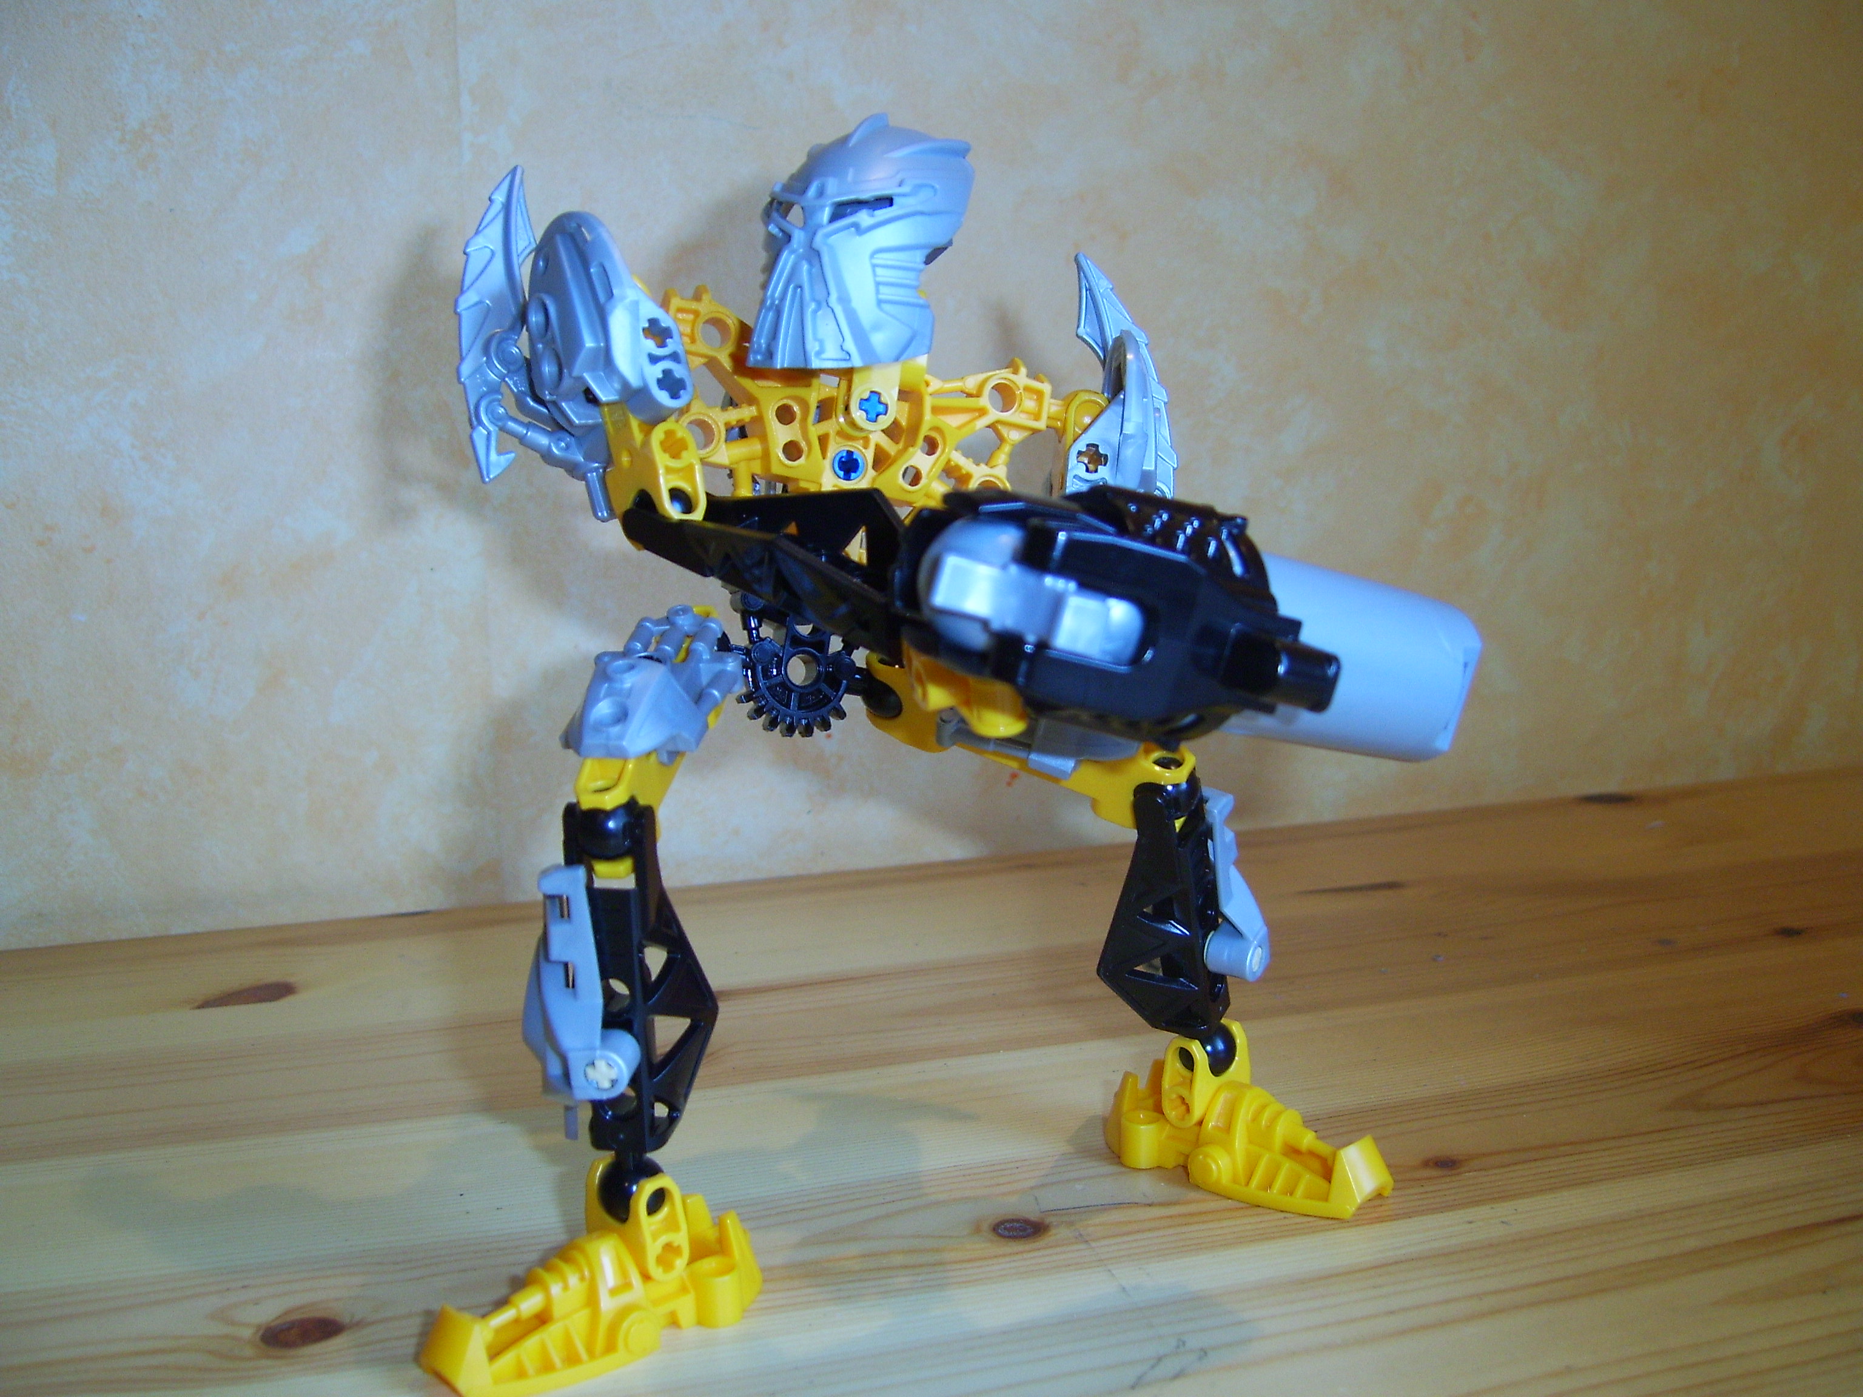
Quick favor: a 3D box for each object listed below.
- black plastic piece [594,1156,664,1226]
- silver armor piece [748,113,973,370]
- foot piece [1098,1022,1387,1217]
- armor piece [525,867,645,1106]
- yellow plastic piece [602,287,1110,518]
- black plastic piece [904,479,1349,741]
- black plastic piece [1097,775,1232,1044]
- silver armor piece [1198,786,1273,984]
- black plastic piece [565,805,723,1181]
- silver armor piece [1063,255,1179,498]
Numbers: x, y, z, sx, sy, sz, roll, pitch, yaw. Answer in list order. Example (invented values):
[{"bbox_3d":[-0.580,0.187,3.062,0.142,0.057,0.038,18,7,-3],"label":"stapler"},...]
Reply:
[{"bbox_3d":[-0.045,0.073,0.305,0.010,0.011,0.010,0,14,0],"label":"black plastic piece"},{"bbox_3d":[-0.010,-0.069,0.308,0.030,0.037,0.027,9,19,34],"label":"silver armor piece"},{"bbox_3d":[0.056,0.069,0.357,0.048,0.028,0.023,10,17,36],"label":"foot piece"},{"bbox_3d":[-0.052,0.043,0.293,0.014,0.035,0.012,8,15,42],"label":"armor piece"},{"bbox_3d":[-0.011,-0.045,0.315,0.072,0.036,0.034,3,19,-8],"label":"yellow plastic piece"},{"bbox_3d":[0.024,-0.010,0.262,0.049,0.027,0.028,6,14,-21],"label":"black plastic piece"},{"bbox_3d":[0.040,0.036,0.342,0.018,0.056,0.015,8,36,28],"label":"black plastic piece"},{"bbox_3d":[0.049,0.032,0.334,0.012,0.034,0.013,8,36,28],"label":"silver armor piece"},{"bbox_3d":[-0.043,0.043,0.302,0.015,0.058,0.018,8,15,42],"label":"black plastic piece"},{"bbox_3d":[0.030,-0.047,0.316,0.016,0.044,0.029,-1,15,24],"label":"silver armor piece"}]

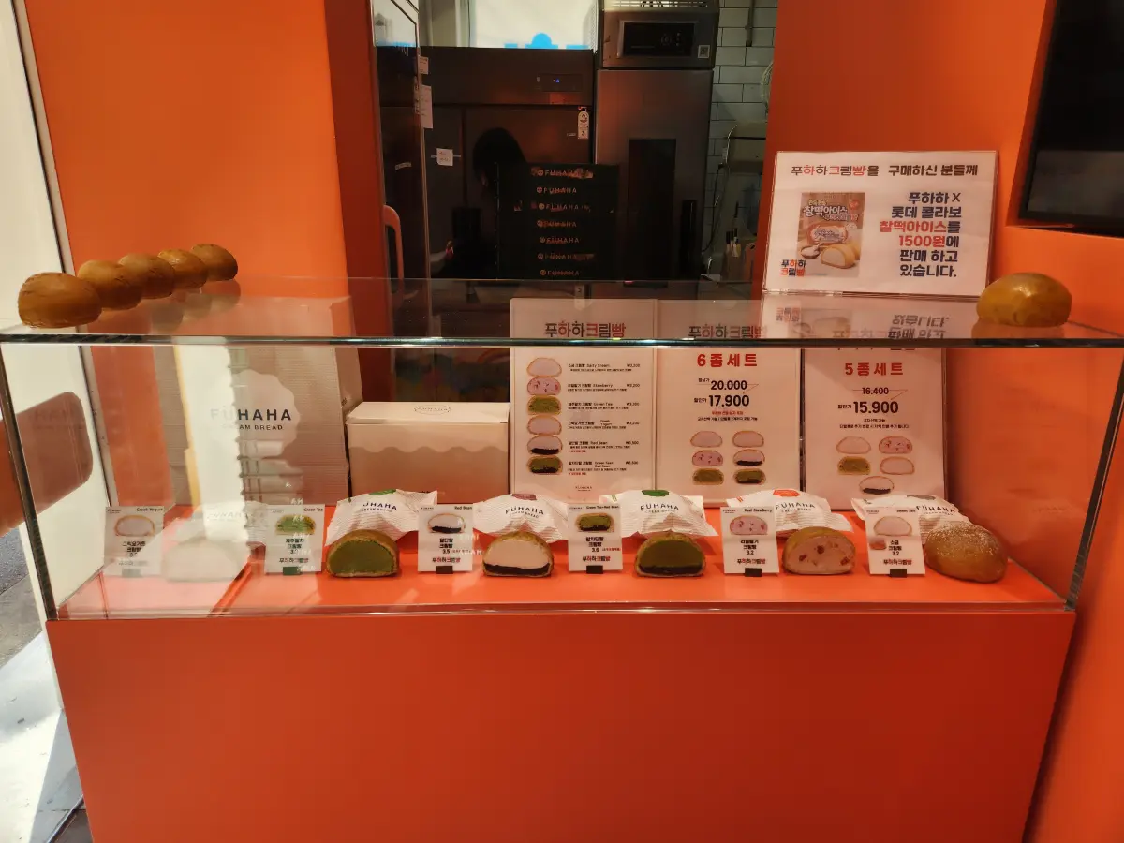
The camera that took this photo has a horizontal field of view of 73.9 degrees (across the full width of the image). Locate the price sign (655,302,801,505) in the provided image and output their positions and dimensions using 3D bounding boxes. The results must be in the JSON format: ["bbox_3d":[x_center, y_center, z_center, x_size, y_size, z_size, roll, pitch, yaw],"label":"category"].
[{"bbox_3d":[0.247,-0.027,1.113,0.214,0.304,0.020,0,1,-1],"label":"price sign"}]

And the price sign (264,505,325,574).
[{"bbox_3d":[-0.326,0.143,0.912,0.068,0.081,0.015,0,-5,-2],"label":"price sign"}]

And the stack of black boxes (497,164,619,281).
[{"bbox_3d":[-0.011,-0.509,1.902,0.292,0.265,0.250,0,17,-3],"label":"stack of black boxes"}]

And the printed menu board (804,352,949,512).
[{"bbox_3d":[0.457,-0.021,1.099,0.212,0.302,0.030,0,-1,-2],"label":"printed menu board"}]

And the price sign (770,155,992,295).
[{"bbox_3d":[0.447,-0.282,1.057,0.297,0.208,0.020,5,-2,13],"label":"price sign"}]

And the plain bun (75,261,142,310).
[{"bbox_3d":[-0.538,-0.165,0.892,0.077,0.054,0.085,0,17,-3],"label":"plain bun"}]

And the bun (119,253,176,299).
[{"bbox_3d":[-0.545,-0.192,0.980,0.077,0.054,0.085,0,17,-3],"label":"bun"}]

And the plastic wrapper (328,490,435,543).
[{"bbox_3d":[-0.237,0.122,0.982,0.132,0.060,0.108,-5,18,-17],"label":"plastic wrapper"}]

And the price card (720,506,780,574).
[{"bbox_3d":[0.229,0.146,0.910,0.066,0.081,0.020,-1,-6,-5],"label":"price card"}]

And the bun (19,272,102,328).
[{"bbox_3d":[-0.516,-0.126,0.767,0.073,0.054,0.074,0,17,-1],"label":"bun"}]

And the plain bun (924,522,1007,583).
[{"bbox_3d":[0.496,0.156,0.920,0.091,0.060,0.085,5,18,13],"label":"plain bun"}]

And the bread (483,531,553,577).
[{"bbox_3d":[-0.053,0.153,0.905,0.083,0.053,0.050,0,17,-3],"label":"bread"}]

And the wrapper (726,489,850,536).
[{"bbox_3d":[0.305,0.124,1.019,0.150,0.058,0.105,0,17,-1],"label":"wrapper"}]

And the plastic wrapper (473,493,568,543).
[{"bbox_3d":[-0.061,0.125,1.006,0.150,0.058,0.105,3,17,8],"label":"plastic wrapper"}]

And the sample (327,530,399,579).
[{"bbox_3d":[-0.236,0.151,0.900,0.085,0.054,0.050,0,17,-3],"label":"sample"}]

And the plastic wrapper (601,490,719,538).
[{"bbox_3d":[0.131,0.123,0.998,0.138,0.060,0.110,-2,17,-8],"label":"plastic wrapper"}]

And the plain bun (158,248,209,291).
[{"bbox_3d":[-0.536,-0.219,1.068,0.073,0.054,0.075,0,17,-1],"label":"plain bun"}]

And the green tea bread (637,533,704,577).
[{"bbox_3d":[0.131,0.157,0.920,0.083,0.051,0.050,0,17,-1],"label":"green tea bread"}]

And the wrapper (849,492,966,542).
[{"bbox_3d":[0.481,0.126,1.019,0.145,0.058,0.100,4,18,12],"label":"wrapper"}]

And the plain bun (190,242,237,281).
[{"bbox_3d":[-0.545,-0.247,1.158,0.077,0.054,0.085,0,17,-3],"label":"plain bun"}]

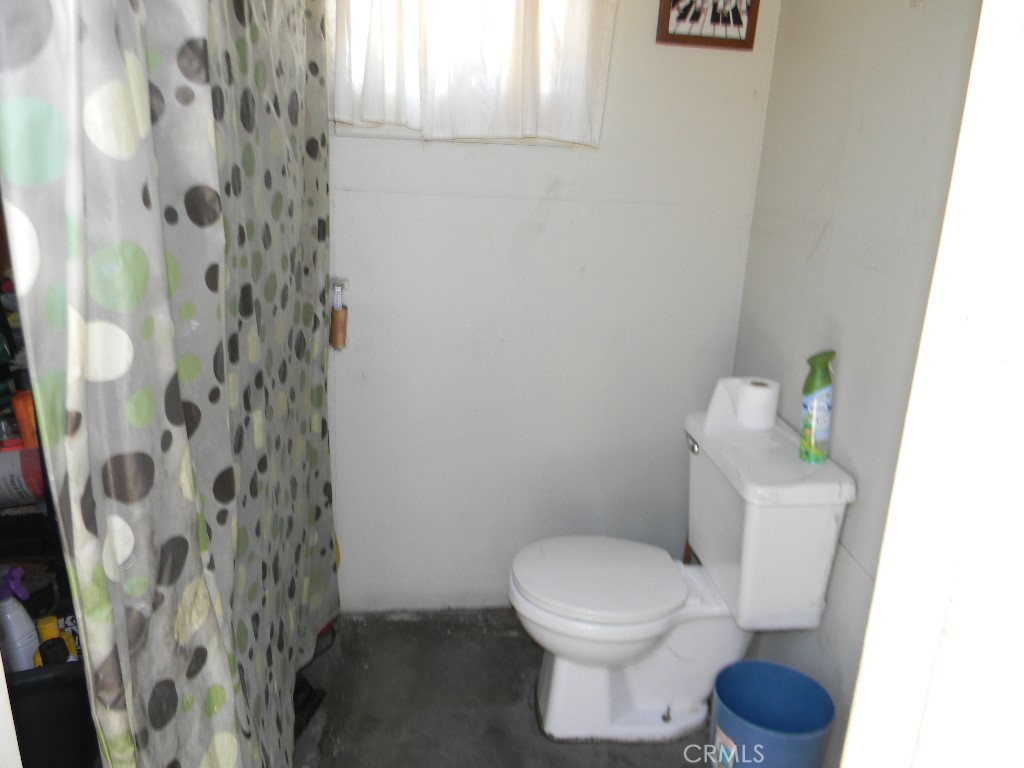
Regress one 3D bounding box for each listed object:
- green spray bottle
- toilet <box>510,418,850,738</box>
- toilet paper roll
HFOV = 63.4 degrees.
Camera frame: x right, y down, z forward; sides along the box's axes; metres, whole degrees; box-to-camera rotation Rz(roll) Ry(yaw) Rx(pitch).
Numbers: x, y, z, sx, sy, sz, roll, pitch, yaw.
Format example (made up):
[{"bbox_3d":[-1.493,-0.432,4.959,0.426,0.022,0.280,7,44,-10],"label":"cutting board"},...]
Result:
[{"bbox_3d":[0.660,0.053,1.778,0.063,0.235,0.060,11,19,27],"label":"green spray bottle"},{"bbox_3d":[0.337,0.478,1.978,0.690,0.718,0.445,1,17,-3],"label":"toilet"},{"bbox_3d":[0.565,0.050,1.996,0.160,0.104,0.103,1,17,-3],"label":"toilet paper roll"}]

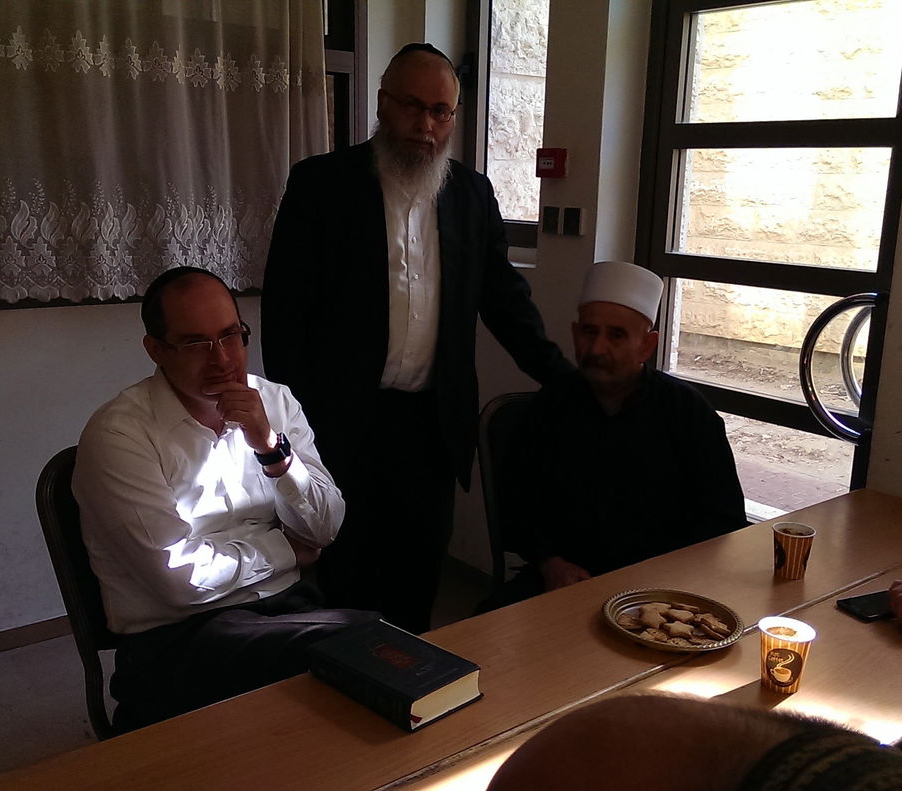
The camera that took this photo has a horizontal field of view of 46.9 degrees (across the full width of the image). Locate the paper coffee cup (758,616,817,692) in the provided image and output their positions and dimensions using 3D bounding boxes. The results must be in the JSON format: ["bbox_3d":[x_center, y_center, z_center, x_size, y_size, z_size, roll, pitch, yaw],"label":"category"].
[{"bbox_3d":[0.494,0.390,1.547,0.083,0.091,0.083,2,12,0],"label":"paper coffee cup"}]

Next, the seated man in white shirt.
[{"bbox_3d":[-0.357,0.428,1.928,0.580,1.300,0.780,-8,16,-39],"label":"seated man in white shirt"}]

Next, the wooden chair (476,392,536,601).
[{"bbox_3d":[0.381,0.494,2.634,0.450,0.920,0.560,-8,16,-39],"label":"wooden chair"}]

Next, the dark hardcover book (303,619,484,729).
[{"bbox_3d":[-0.082,0.403,1.519,0.137,0.045,0.220,-10,17,-44],"label":"dark hardcover book"}]

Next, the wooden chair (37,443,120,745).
[{"bbox_3d":[-0.448,0.587,2.079,0.560,0.920,0.450,12,16,41],"label":"wooden chair"}]

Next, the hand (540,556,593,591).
[{"bbox_3d":[0.238,0.383,2.243,0.140,0.080,0.095,10,15,35],"label":"hand"}]

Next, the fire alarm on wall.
[{"bbox_3d":[0.314,-0.721,3.229,0.048,0.092,0.092,-8,16,-39],"label":"fire alarm on wall"}]

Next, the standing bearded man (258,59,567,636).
[{"bbox_3d":[-0.056,0.103,2.413,0.640,1.750,0.420,-3,13,-21],"label":"standing bearded man"}]

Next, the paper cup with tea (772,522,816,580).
[{"bbox_3d":[0.653,0.301,1.992,0.082,0.090,0.082,2,12,0],"label":"paper cup with tea"}]

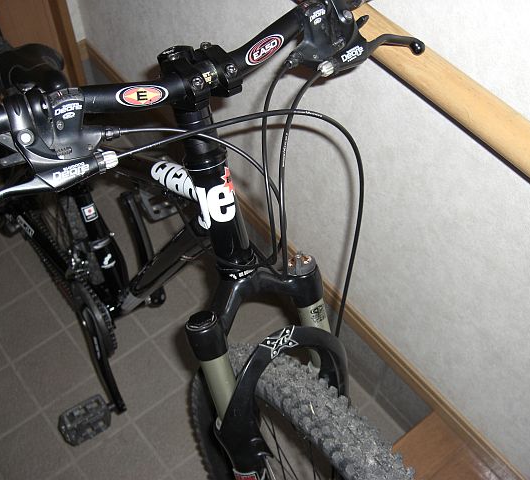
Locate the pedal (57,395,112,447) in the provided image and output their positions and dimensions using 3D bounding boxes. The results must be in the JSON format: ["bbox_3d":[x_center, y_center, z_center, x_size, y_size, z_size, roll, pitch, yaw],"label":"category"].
[{"bbox_3d":[-0.331,0.331,1.288,0.090,0.027,0.062,-24,62,-24],"label":"pedal"}]

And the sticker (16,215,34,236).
[{"bbox_3d":[-0.502,-0.028,1.477,0.003,0.015,0.064,7,28,-50],"label":"sticker"}]

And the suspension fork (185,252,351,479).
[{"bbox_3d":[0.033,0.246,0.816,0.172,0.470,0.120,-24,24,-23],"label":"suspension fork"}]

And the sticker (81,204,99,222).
[{"bbox_3d":[-0.305,-0.046,1.227,0.022,0.027,0.004,-18,25,-13],"label":"sticker"}]

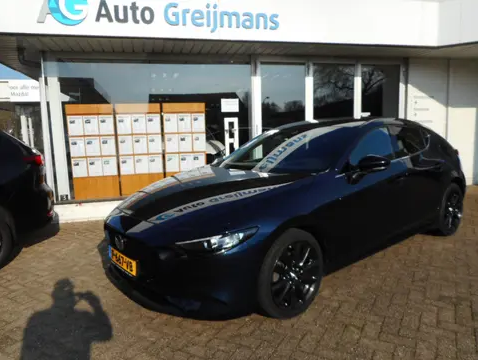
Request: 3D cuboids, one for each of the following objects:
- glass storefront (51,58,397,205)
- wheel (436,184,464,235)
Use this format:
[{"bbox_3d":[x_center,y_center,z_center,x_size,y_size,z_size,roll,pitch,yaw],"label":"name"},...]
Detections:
[{"bbox_3d":[0.122,-1.051,6.528,6.750,2.420,0.250,-4,8,-14],"label":"glass storefront"},{"bbox_3d":[2.479,0.359,4.192,0.650,0.650,0.220,-8,10,-38],"label":"wheel"}]

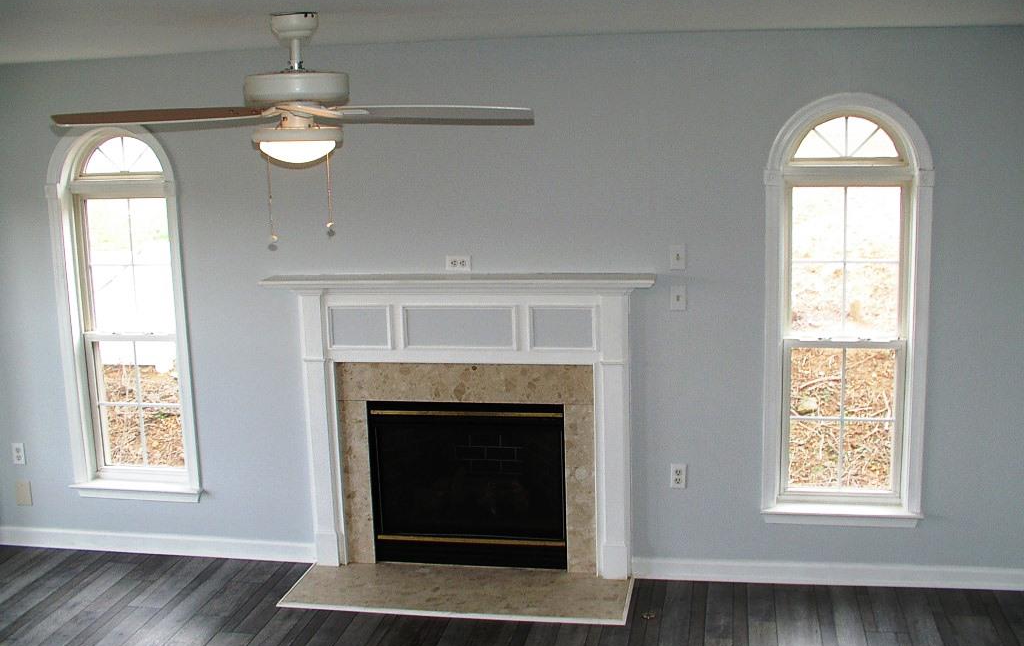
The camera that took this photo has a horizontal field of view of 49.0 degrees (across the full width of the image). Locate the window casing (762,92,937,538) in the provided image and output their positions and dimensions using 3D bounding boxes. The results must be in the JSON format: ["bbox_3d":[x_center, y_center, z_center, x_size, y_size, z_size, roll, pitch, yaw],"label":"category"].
[{"bbox_3d":[1.425,-0.032,4.793,0.690,1.857,0.100,0,10,10],"label":"window casing"}]

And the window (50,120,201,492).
[{"bbox_3d":[-1.868,-0.020,5.382,0.690,1.805,0.100,0,10,10],"label":"window"}]

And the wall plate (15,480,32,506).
[{"bbox_3d":[-2.450,0.854,5.636,0.087,0.137,0.010,0,10,10],"label":"wall plate"}]

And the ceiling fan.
[{"bbox_3d":[-0.651,-0.706,3.400,1.430,0.453,1.430,-2,10,-1],"label":"ceiling fan"}]

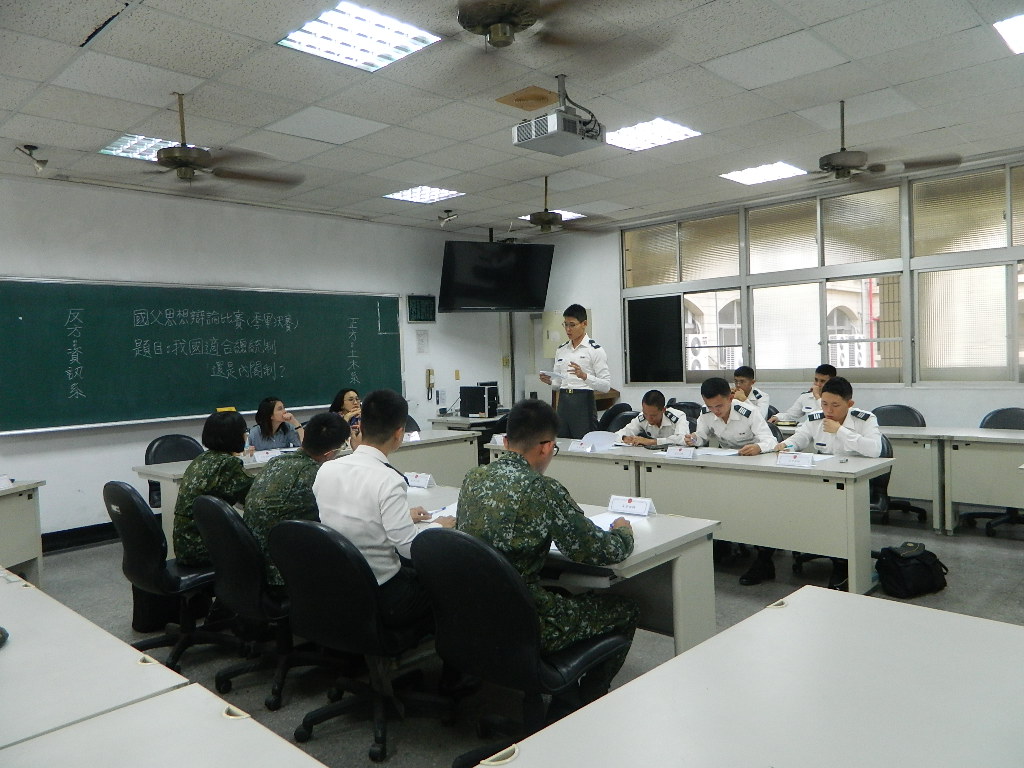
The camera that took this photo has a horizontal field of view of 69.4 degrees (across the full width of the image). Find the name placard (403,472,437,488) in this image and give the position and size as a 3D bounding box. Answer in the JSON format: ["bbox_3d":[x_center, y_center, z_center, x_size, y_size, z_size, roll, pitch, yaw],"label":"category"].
[{"bbox_3d":[-0.531,0.542,4.196,0.210,0.068,0.085,0,4,44],"label":"name placard"}]

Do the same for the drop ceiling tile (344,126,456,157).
[{"bbox_3d":[-0.762,-1.688,5.177,0.600,0.018,0.600,0,3,44],"label":"drop ceiling tile"}]

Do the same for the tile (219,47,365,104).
[{"bbox_3d":[-1.160,-1.617,3.884,0.600,0.018,0.600,0,3,44],"label":"tile"}]

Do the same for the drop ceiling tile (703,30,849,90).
[{"bbox_3d":[1.408,-1.713,3.941,0.600,0.018,0.600,0,3,44],"label":"drop ceiling tile"}]

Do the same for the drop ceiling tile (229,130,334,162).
[{"bbox_3d":[-1.633,-1.683,5.237,0.600,0.020,0.600,1,3,44],"label":"drop ceiling tile"}]

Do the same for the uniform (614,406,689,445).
[{"bbox_3d":[1.104,0.376,5.763,0.420,0.430,0.500,-4,3,-43],"label":"uniform"}]

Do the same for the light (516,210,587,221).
[{"bbox_3d":[0.471,-1.891,8.273,0.600,0.060,0.600,1,3,44],"label":"light"}]

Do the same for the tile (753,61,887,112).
[{"bbox_3d":[1.838,-1.755,4.397,0.600,0.020,0.600,1,3,44],"label":"tile"}]

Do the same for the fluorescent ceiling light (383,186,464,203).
[{"bbox_3d":[-0.818,-1.788,6.902,0.600,0.080,0.600,0,3,44],"label":"fluorescent ceiling light"}]

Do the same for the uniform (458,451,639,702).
[{"bbox_3d":[0.132,0.722,2.648,0.600,1.030,0.820,0,3,41],"label":"uniform"}]

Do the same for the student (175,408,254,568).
[{"bbox_3d":[-1.476,0.738,3.975,0.470,1.170,0.730,0,3,44],"label":"student"}]

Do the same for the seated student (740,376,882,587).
[{"bbox_3d":[2.048,0.594,4.943,0.640,1.270,1.200,1,3,44],"label":"seated student"}]

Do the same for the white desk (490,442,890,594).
[{"bbox_3d":[1.110,0.836,5.418,2.946,0.689,0.753,0,3,44],"label":"white desk"}]

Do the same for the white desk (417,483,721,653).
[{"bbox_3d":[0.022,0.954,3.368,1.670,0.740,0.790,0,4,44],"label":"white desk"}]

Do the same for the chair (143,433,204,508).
[{"bbox_3d":[-2.559,0.849,5.850,0.630,0.903,0.600,0,3,44],"label":"chair"}]

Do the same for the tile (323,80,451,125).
[{"bbox_3d":[-0.736,-1.648,4.303,0.600,0.020,0.600,0,4,44],"label":"tile"}]

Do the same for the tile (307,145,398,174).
[{"bbox_3d":[-1.199,-1.703,5.632,0.604,0.020,0.604,0,3,44],"label":"tile"}]

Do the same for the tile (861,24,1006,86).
[{"bbox_3d":[2.242,-1.747,3.952,0.600,0.020,0.600,0,4,44],"label":"tile"}]

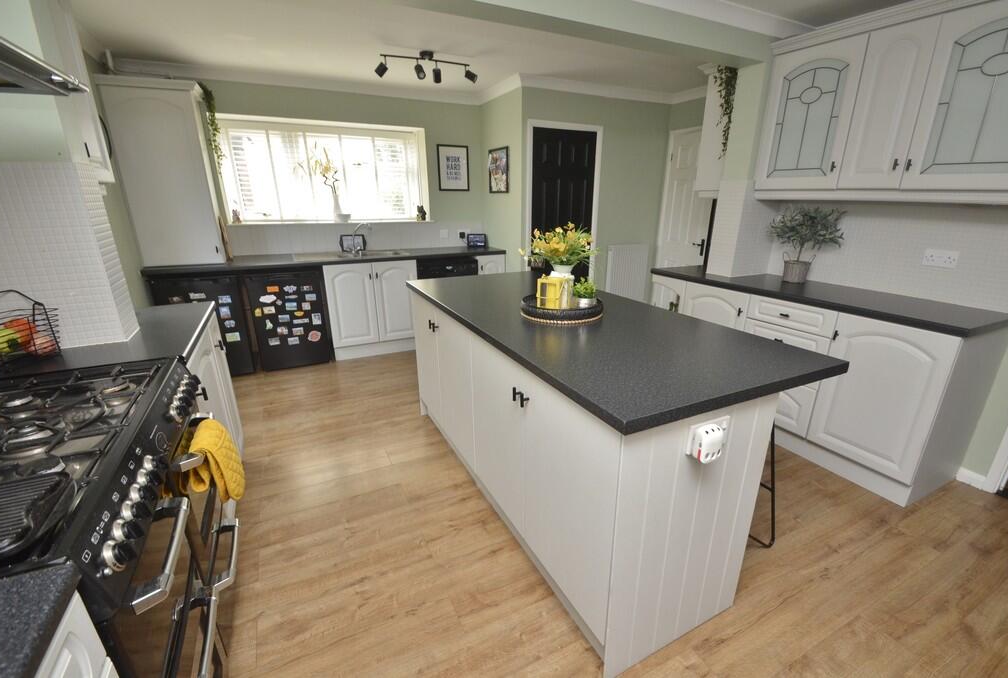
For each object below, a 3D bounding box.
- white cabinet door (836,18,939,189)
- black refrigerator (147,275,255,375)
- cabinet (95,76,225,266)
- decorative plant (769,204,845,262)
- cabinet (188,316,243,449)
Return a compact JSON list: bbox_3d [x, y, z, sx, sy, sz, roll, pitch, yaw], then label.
[{"bbox_3d":[1.844,-1.102,2.059,0.022,0.717,0.272,-9,20,-25],"label":"white cabinet door"},{"bbox_3d":[-2.458,-0.134,3.592,0.550,0.840,0.570,-9,20,-24],"label":"black refrigerator"},{"bbox_3d":[-2.673,-1.289,3.421,0.558,1.343,0.345,-9,20,-25],"label":"cabinet"},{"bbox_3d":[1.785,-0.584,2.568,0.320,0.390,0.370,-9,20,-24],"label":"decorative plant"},{"bbox_3d":[-1.532,0.428,1.787,0.580,0.870,0.880,-9,20,-24],"label":"cabinet"}]

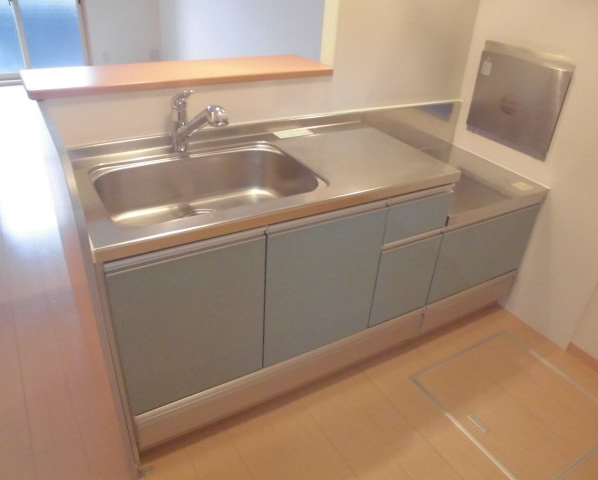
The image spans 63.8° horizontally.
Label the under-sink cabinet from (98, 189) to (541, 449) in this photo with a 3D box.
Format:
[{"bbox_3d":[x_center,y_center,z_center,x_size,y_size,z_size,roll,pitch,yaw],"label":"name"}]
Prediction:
[{"bbox_3d":[0.123,0.070,1.950,1.775,0.803,0.575,-14,36,-27],"label":"under-sink cabinet"}]

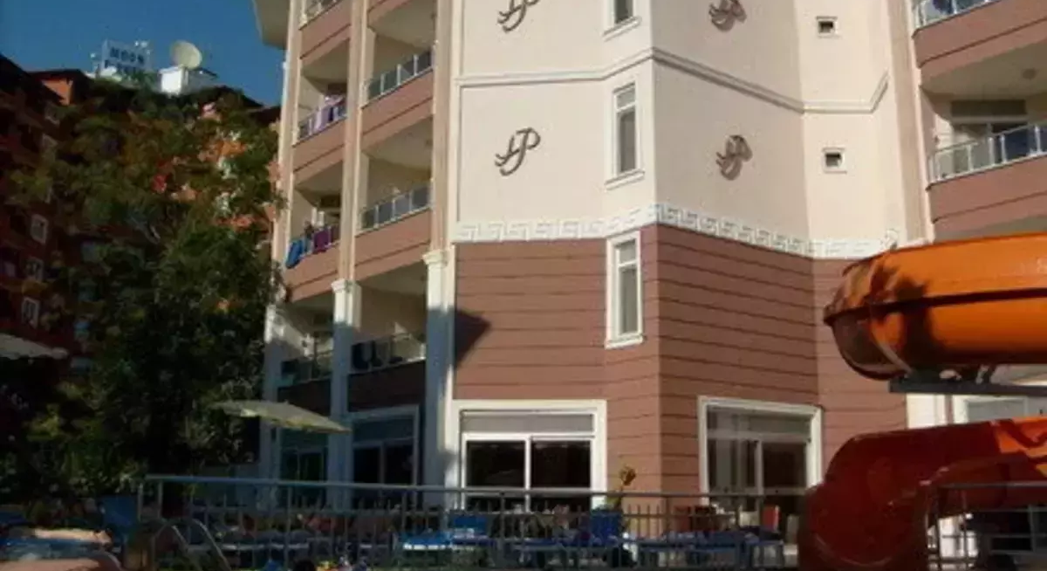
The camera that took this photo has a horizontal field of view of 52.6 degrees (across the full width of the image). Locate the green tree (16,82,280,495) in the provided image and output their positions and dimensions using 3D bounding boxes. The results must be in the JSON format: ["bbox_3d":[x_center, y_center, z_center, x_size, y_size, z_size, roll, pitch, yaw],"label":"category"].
[{"bbox_3d":[-7.128,0.349,20.168,5.200,8.967,4.800,0,-13,0],"label":"green tree"}]

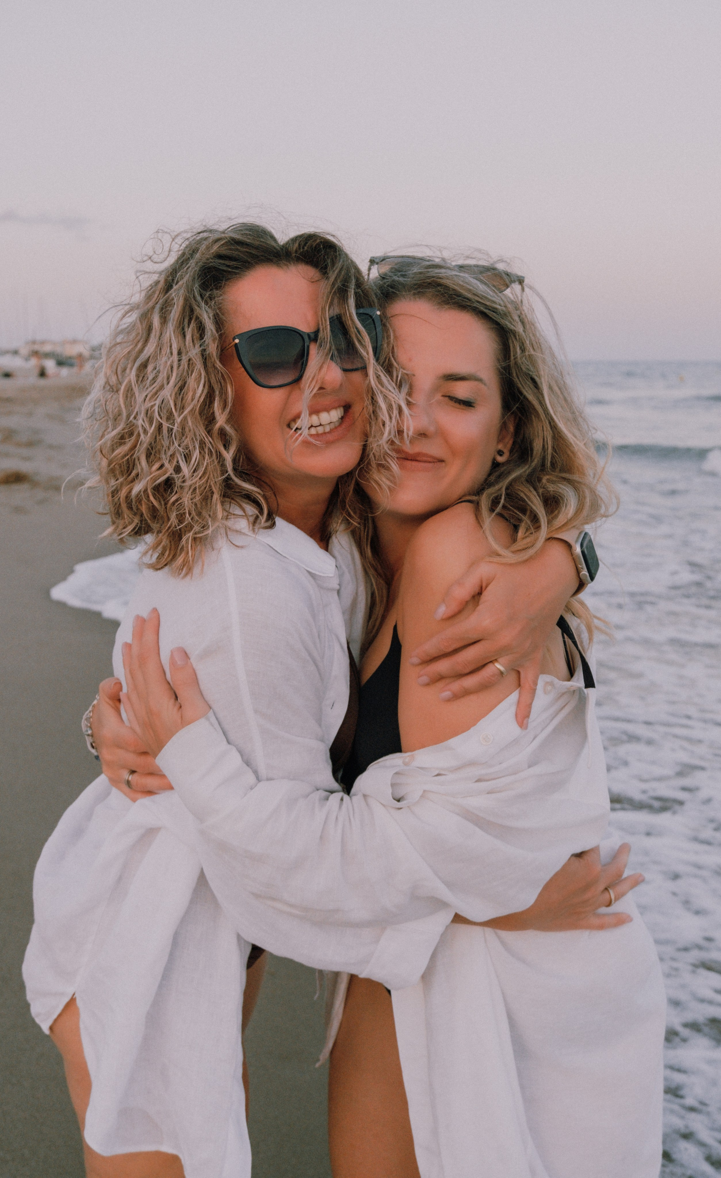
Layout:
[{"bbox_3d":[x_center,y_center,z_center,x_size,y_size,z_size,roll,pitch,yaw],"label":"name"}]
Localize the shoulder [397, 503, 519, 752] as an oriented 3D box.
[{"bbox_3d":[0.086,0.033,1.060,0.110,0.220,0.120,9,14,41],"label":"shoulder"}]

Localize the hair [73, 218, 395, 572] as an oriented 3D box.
[{"bbox_3d":[-0.107,-0.175,1.110,0.275,0.320,0.250,-10,12,-26],"label":"hair"}]

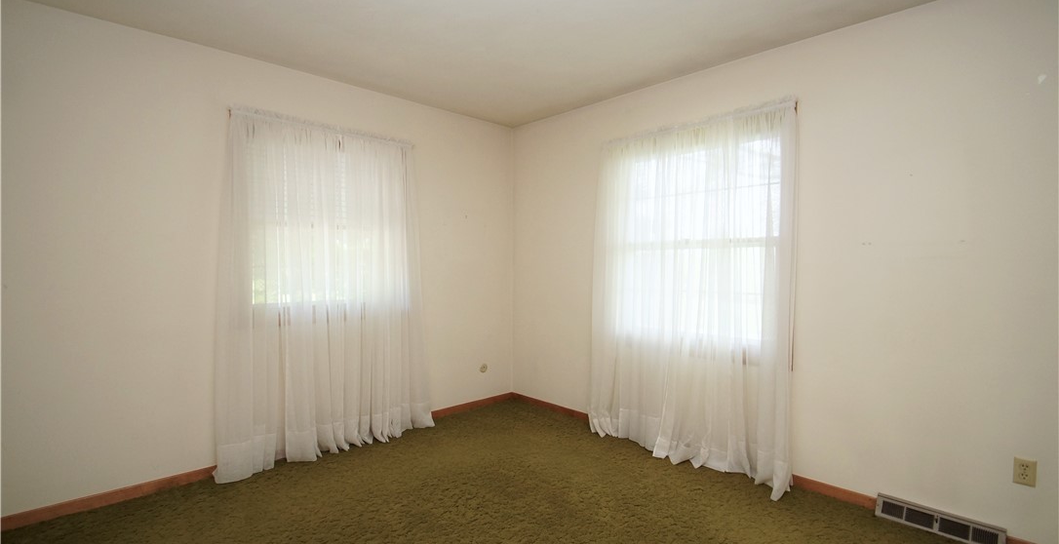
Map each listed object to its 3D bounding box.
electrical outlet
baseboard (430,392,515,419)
[{"bbox_3d":[2.088,0.846,1.857,0.070,0.114,0.009,1,2,45],"label":"electrical outlet"},{"bbox_3d":[-0.459,1.129,3.730,0.840,0.065,0.015,-1,2,-44],"label":"baseboard"}]

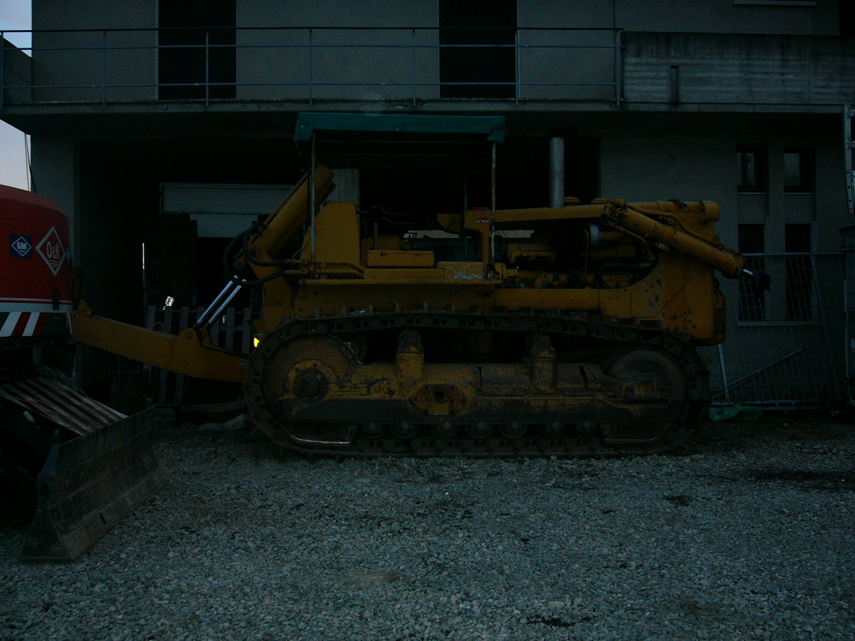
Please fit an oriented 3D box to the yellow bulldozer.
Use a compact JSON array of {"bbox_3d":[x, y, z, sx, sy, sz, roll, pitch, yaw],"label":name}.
[{"bbox_3d":[-0.200,-0.430,9.900,7.850,3.490,2.950,0,0,-4],"label":"yellow bulldozer"}]

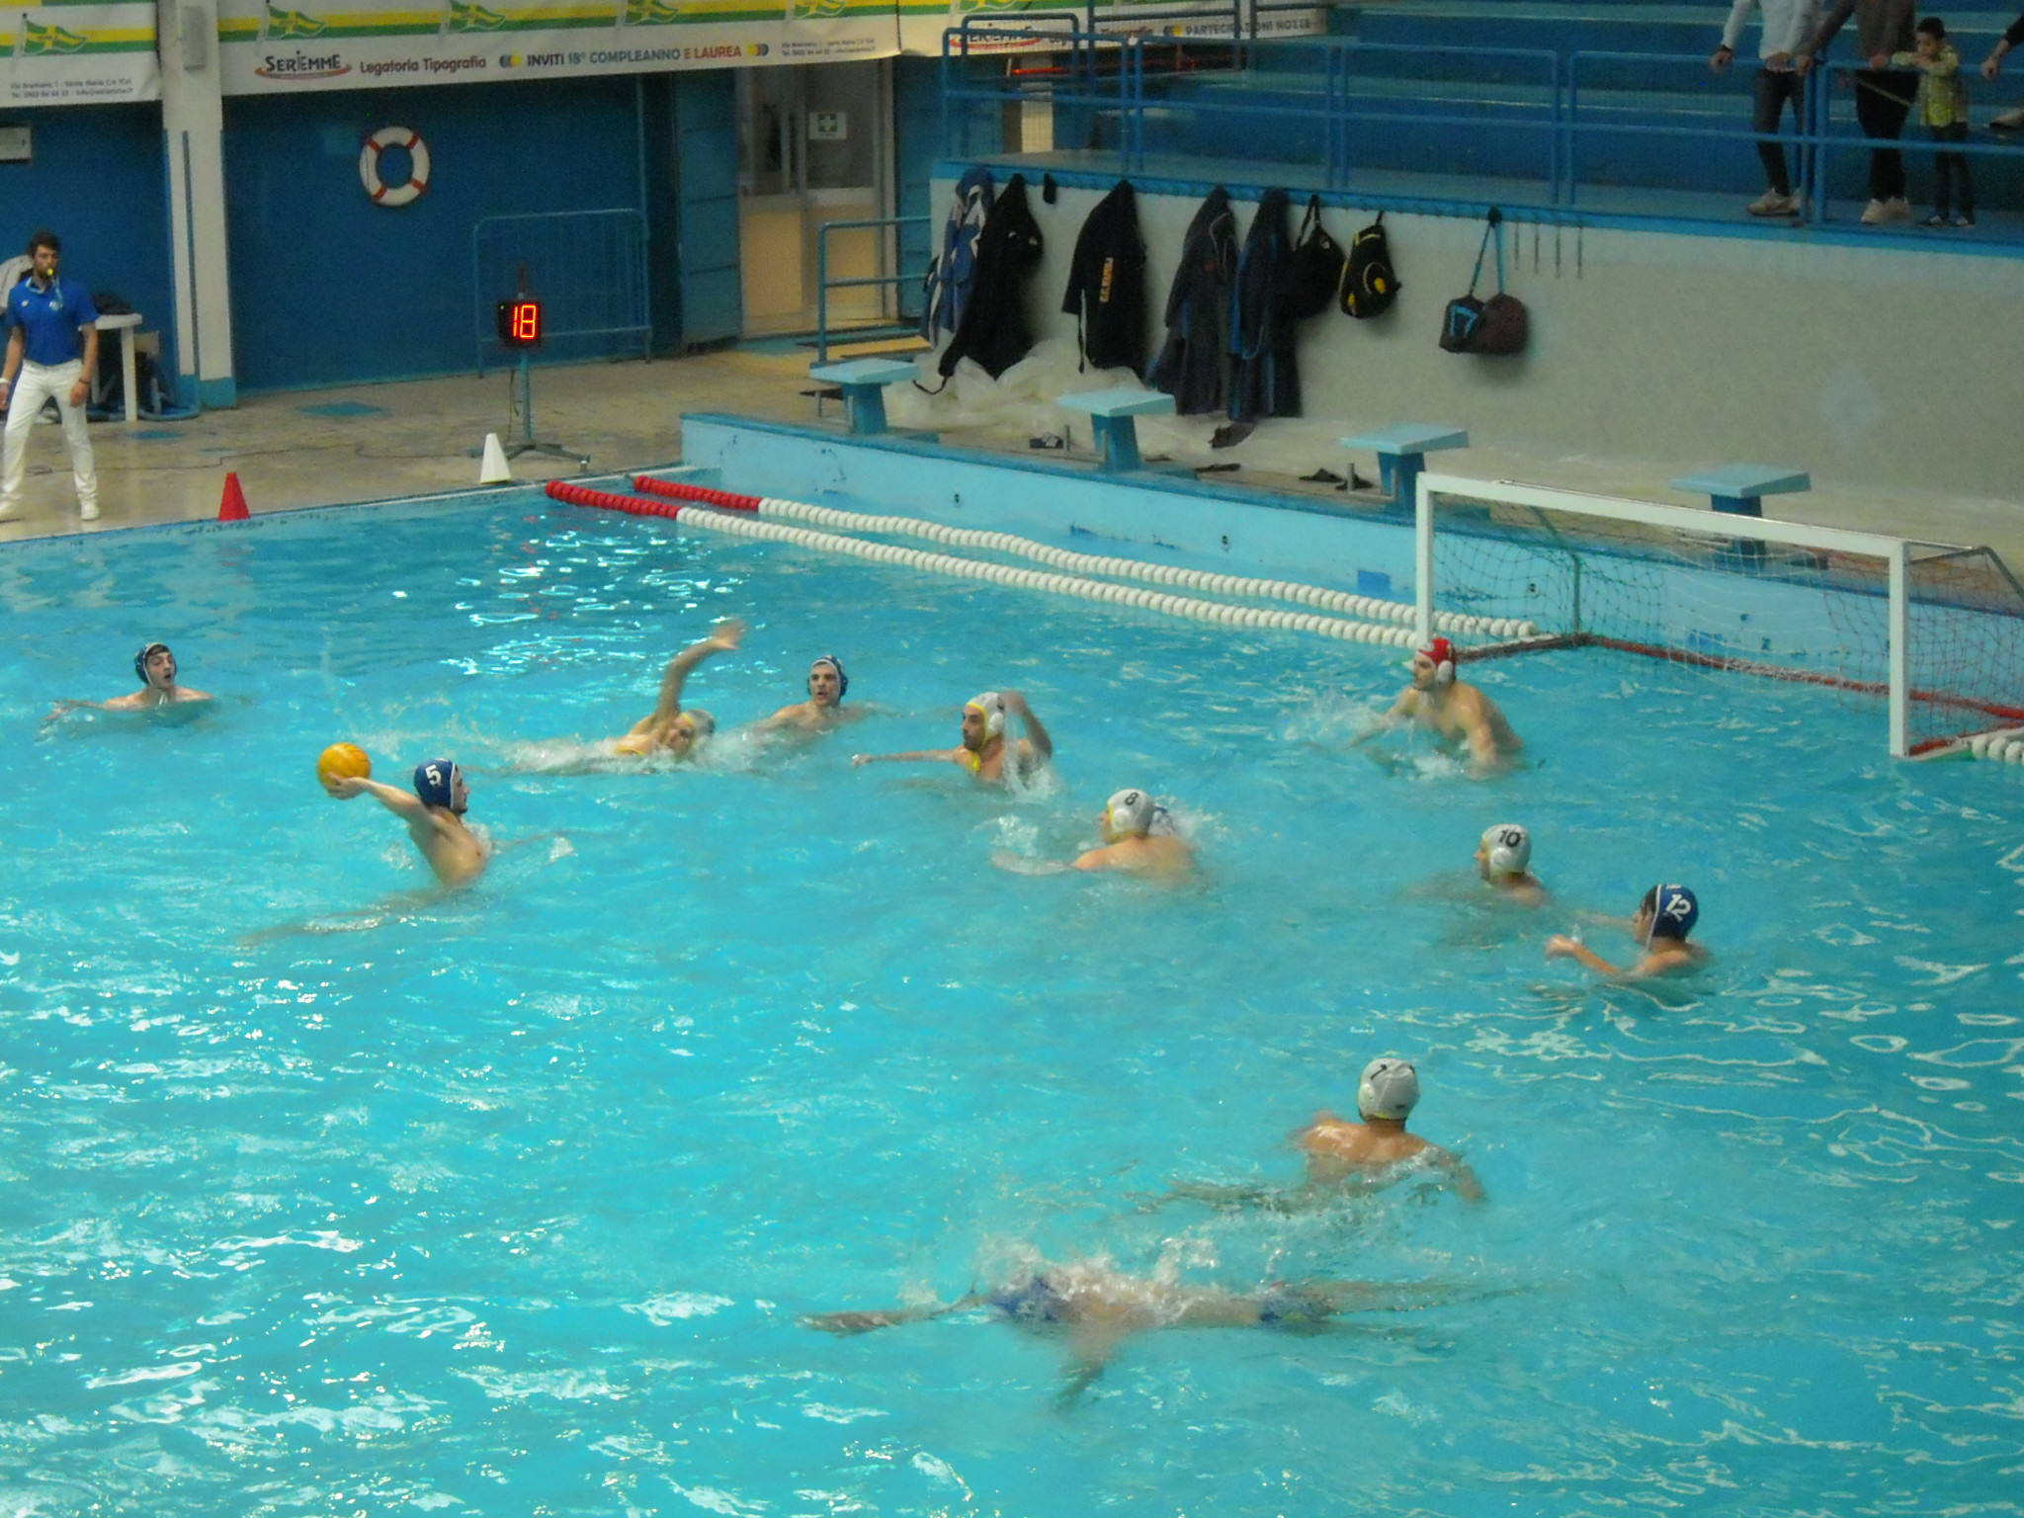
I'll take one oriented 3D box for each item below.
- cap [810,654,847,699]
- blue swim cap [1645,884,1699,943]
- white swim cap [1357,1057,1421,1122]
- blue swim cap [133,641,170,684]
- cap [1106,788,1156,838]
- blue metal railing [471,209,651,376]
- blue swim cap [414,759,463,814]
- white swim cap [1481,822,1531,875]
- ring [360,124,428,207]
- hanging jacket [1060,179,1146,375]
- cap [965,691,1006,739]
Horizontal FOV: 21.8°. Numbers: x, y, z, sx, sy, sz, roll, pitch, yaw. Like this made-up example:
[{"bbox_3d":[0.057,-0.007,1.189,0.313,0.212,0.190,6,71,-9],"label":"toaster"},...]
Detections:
[{"bbox_3d":[-0.873,-0.397,25.167,0.190,0.215,0.205,3,11,23],"label":"cap"},{"bbox_3d":[2.451,0.573,19.541,0.205,0.215,0.190,2,11,19],"label":"blue swim cap"},{"bbox_3d":[1.207,1.058,16.845,0.190,0.215,0.205,-6,11,-23],"label":"white swim cap"},{"bbox_3d":[-4.285,-0.481,26.259,0.190,0.215,0.205,-10,13,-39],"label":"blue swim cap"},{"bbox_3d":[0.494,0.226,21.754,0.205,0.215,0.190,5,12,31],"label":"cap"},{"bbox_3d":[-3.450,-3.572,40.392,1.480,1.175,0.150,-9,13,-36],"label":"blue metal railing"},{"bbox_3d":[-2.363,0.111,21.662,0.205,0.215,0.190,-4,11,-14],"label":"blue swim cap"},{"bbox_3d":[1.961,0.358,20.889,0.205,0.215,0.190,5,12,33],"label":"white swim cap"},{"bbox_3d":[-4.678,-4.490,39.896,0.620,0.620,0.100,-9,13,-36],"label":"ring"},{"bbox_3d":[0.603,-3.198,34.898,0.200,1.270,0.660,-9,13,-36],"label":"hanging jacket"},{"bbox_3d":[-0.118,-0.200,23.768,0.205,0.215,0.190,-9,13,-35],"label":"cap"}]

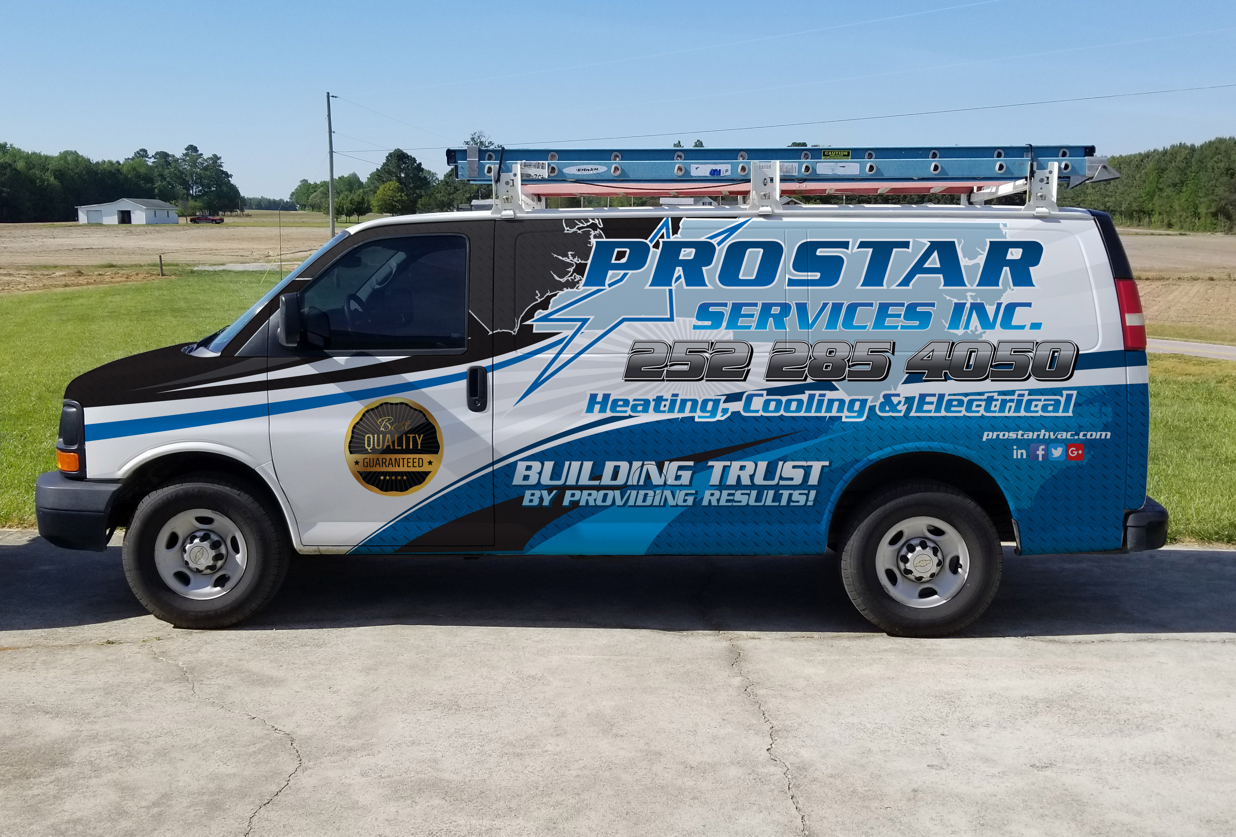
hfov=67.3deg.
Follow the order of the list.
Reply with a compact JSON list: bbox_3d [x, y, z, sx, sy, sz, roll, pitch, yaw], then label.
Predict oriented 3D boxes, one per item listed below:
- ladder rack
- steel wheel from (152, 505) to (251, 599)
[{"bbox_3d":[0.793,-1.245,4.918,3.218,0.322,1.240,0,13,2],"label":"ladder rack"},{"bbox_3d":[-1.993,0.641,4.528,0.450,0.450,0.180,0,13,2],"label":"steel wheel"}]

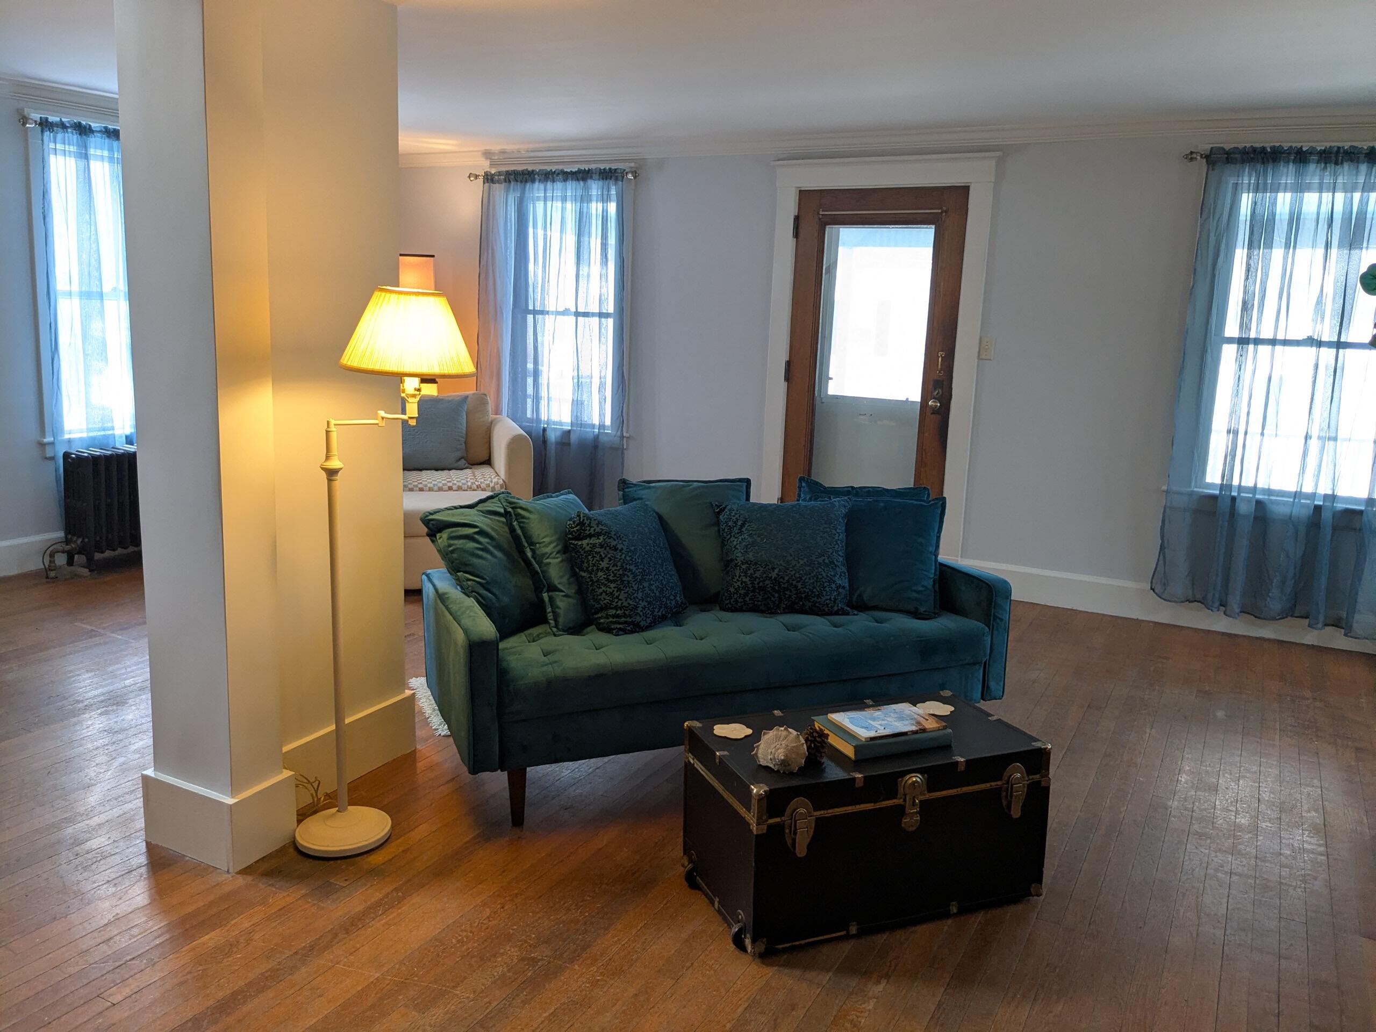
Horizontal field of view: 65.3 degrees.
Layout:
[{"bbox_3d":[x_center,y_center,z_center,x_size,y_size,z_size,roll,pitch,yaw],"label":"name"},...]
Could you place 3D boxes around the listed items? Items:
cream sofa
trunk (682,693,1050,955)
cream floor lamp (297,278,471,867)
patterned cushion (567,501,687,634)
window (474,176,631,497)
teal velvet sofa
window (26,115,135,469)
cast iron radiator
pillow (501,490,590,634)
[{"bbox_3d":[-1.672,-0.166,5.477,1.600,0.900,0.930,-2,11,-20],"label":"cream sofa"},{"bbox_3d":[0.422,0.708,2.600,0.775,0.382,0.410,-2,11,-22],"label":"trunk"},{"bbox_3d":[-0.750,0.149,2.603,0.430,1.390,0.300,3,10,2],"label":"cream floor lamp"},{"bbox_3d":[-0.163,0.140,3.130,0.150,0.390,0.390,-24,-5,32],"label":"patterned cushion"},{"bbox_3d":[-0.865,-1.032,6.483,1.040,2.070,0.100,8,12,27],"label":"window"},{"bbox_3d":[0.073,0.450,3.409,1.720,0.570,0.800,-3,11,-25],"label":"teal velvet sofa"},{"bbox_3d":[-2.867,-1.125,5.538,0.130,1.630,1.020,8,12,27],"label":"window"},{"bbox_3d":[-2.778,-0.083,5.619,0.210,0.600,0.850,8,12,27],"label":"cast iron radiator"},{"bbox_3d":[-0.352,0.119,3.080,0.150,0.400,0.390,-23,1,22],"label":"pillow"}]

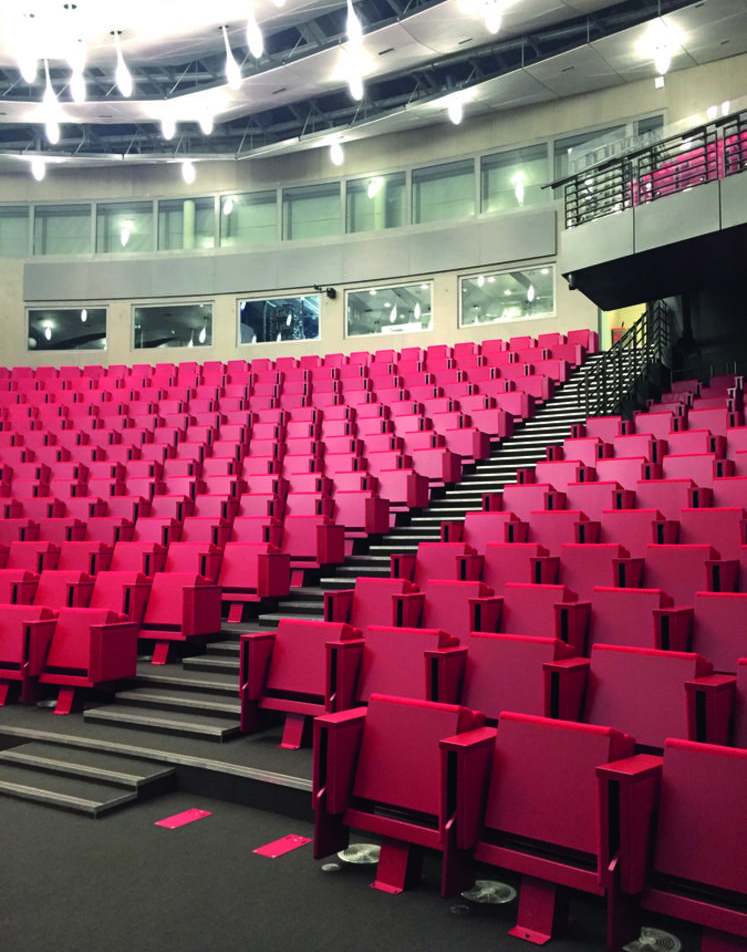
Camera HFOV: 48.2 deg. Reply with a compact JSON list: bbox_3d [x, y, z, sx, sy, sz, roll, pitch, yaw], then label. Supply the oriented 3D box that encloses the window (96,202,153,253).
[{"bbox_3d":[-6.384,-6.378,21.459,1.558,1.344,0.100,0,-4,8],"label":"window"}]

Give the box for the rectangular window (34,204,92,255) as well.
[{"bbox_3d":[-8.079,-6.407,21.711,1.566,1.293,0.100,0,-4,5],"label":"rectangular window"}]

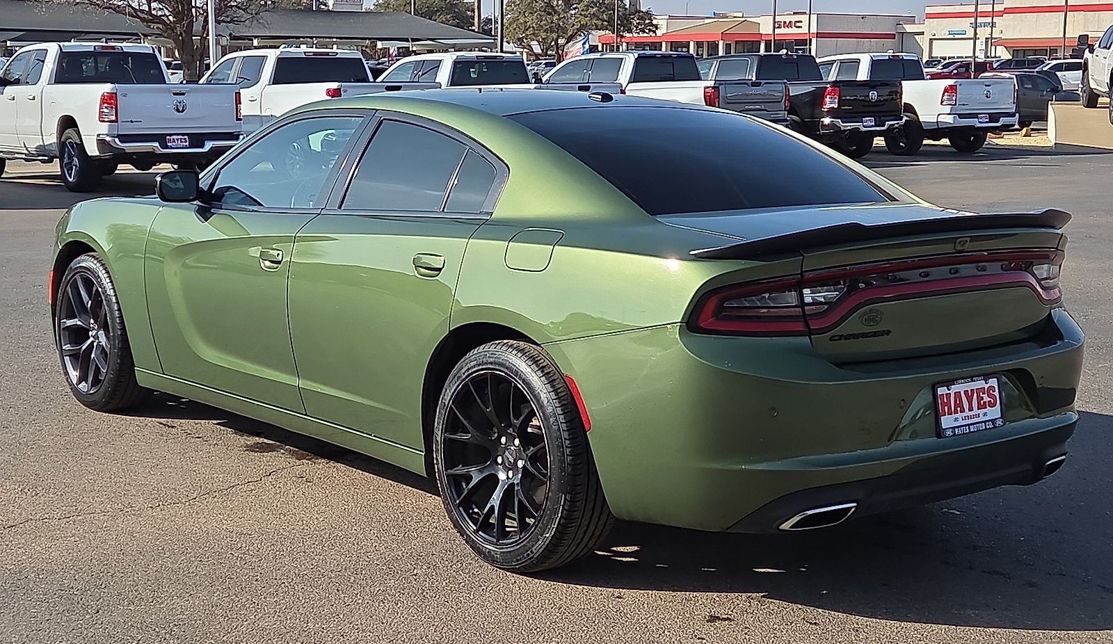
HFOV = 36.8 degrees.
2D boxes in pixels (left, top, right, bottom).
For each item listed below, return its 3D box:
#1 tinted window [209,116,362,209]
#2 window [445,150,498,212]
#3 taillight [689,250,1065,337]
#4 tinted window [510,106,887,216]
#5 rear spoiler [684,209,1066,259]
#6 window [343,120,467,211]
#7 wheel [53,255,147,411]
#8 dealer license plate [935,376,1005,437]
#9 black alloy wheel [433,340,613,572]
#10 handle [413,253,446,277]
[{"bbox_3d":[-1.051,-0.607,6.388,0.050,0.411,0.828,32,-13,-38],"label":"tinted window"},{"bbox_3d":[-0.267,-0.454,5.431,0.050,0.230,0.204,32,-13,-38],"label":"window"},{"bbox_3d":[1.085,-0.115,4.957,1.620,0.210,0.270,-6,11,-39],"label":"taillight"},{"bbox_3d":[0.462,-0.566,5.674,1.180,0.100,0.899,-6,31,-39],"label":"tinted window"},{"bbox_3d":[1.082,-0.278,4.941,1.620,0.120,0.320,-6,11,-39],"label":"rear spoiler"},{"bbox_3d":[-0.508,-0.527,5.742,0.050,0.359,0.588,32,-13,-38],"label":"window"},{"bbox_3d":[-2.007,0.042,7.552,0.250,0.720,0.720,-6,11,-39],"label":"wheel"},{"bbox_3d":[1.205,0.244,4.853,0.312,0.160,0.020,-6,0,-39],"label":"dealer license plate"},{"bbox_3d":[-0.090,0.409,5.206,0.260,0.720,0.720,-6,11,-39],"label":"black alloy wheel"},{"bbox_3d":[-0.406,-0.182,5.330,0.055,0.080,0.180,2,6,-40],"label":"handle"}]

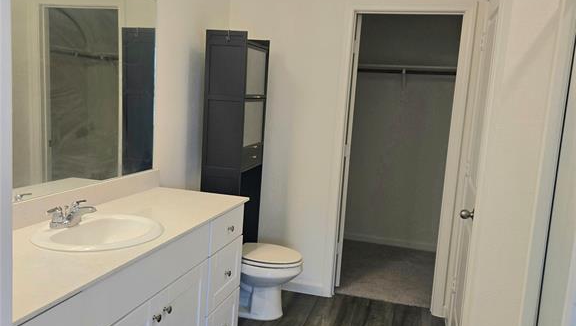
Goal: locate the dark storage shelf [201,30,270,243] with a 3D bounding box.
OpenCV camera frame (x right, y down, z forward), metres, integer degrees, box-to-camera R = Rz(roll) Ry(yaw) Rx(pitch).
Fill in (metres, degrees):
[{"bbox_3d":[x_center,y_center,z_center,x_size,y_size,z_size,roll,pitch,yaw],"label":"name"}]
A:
[{"bbox_3d":[-0.355,0.083,3.323,0.270,1.790,0.450,6,8,15],"label":"dark storage shelf"}]

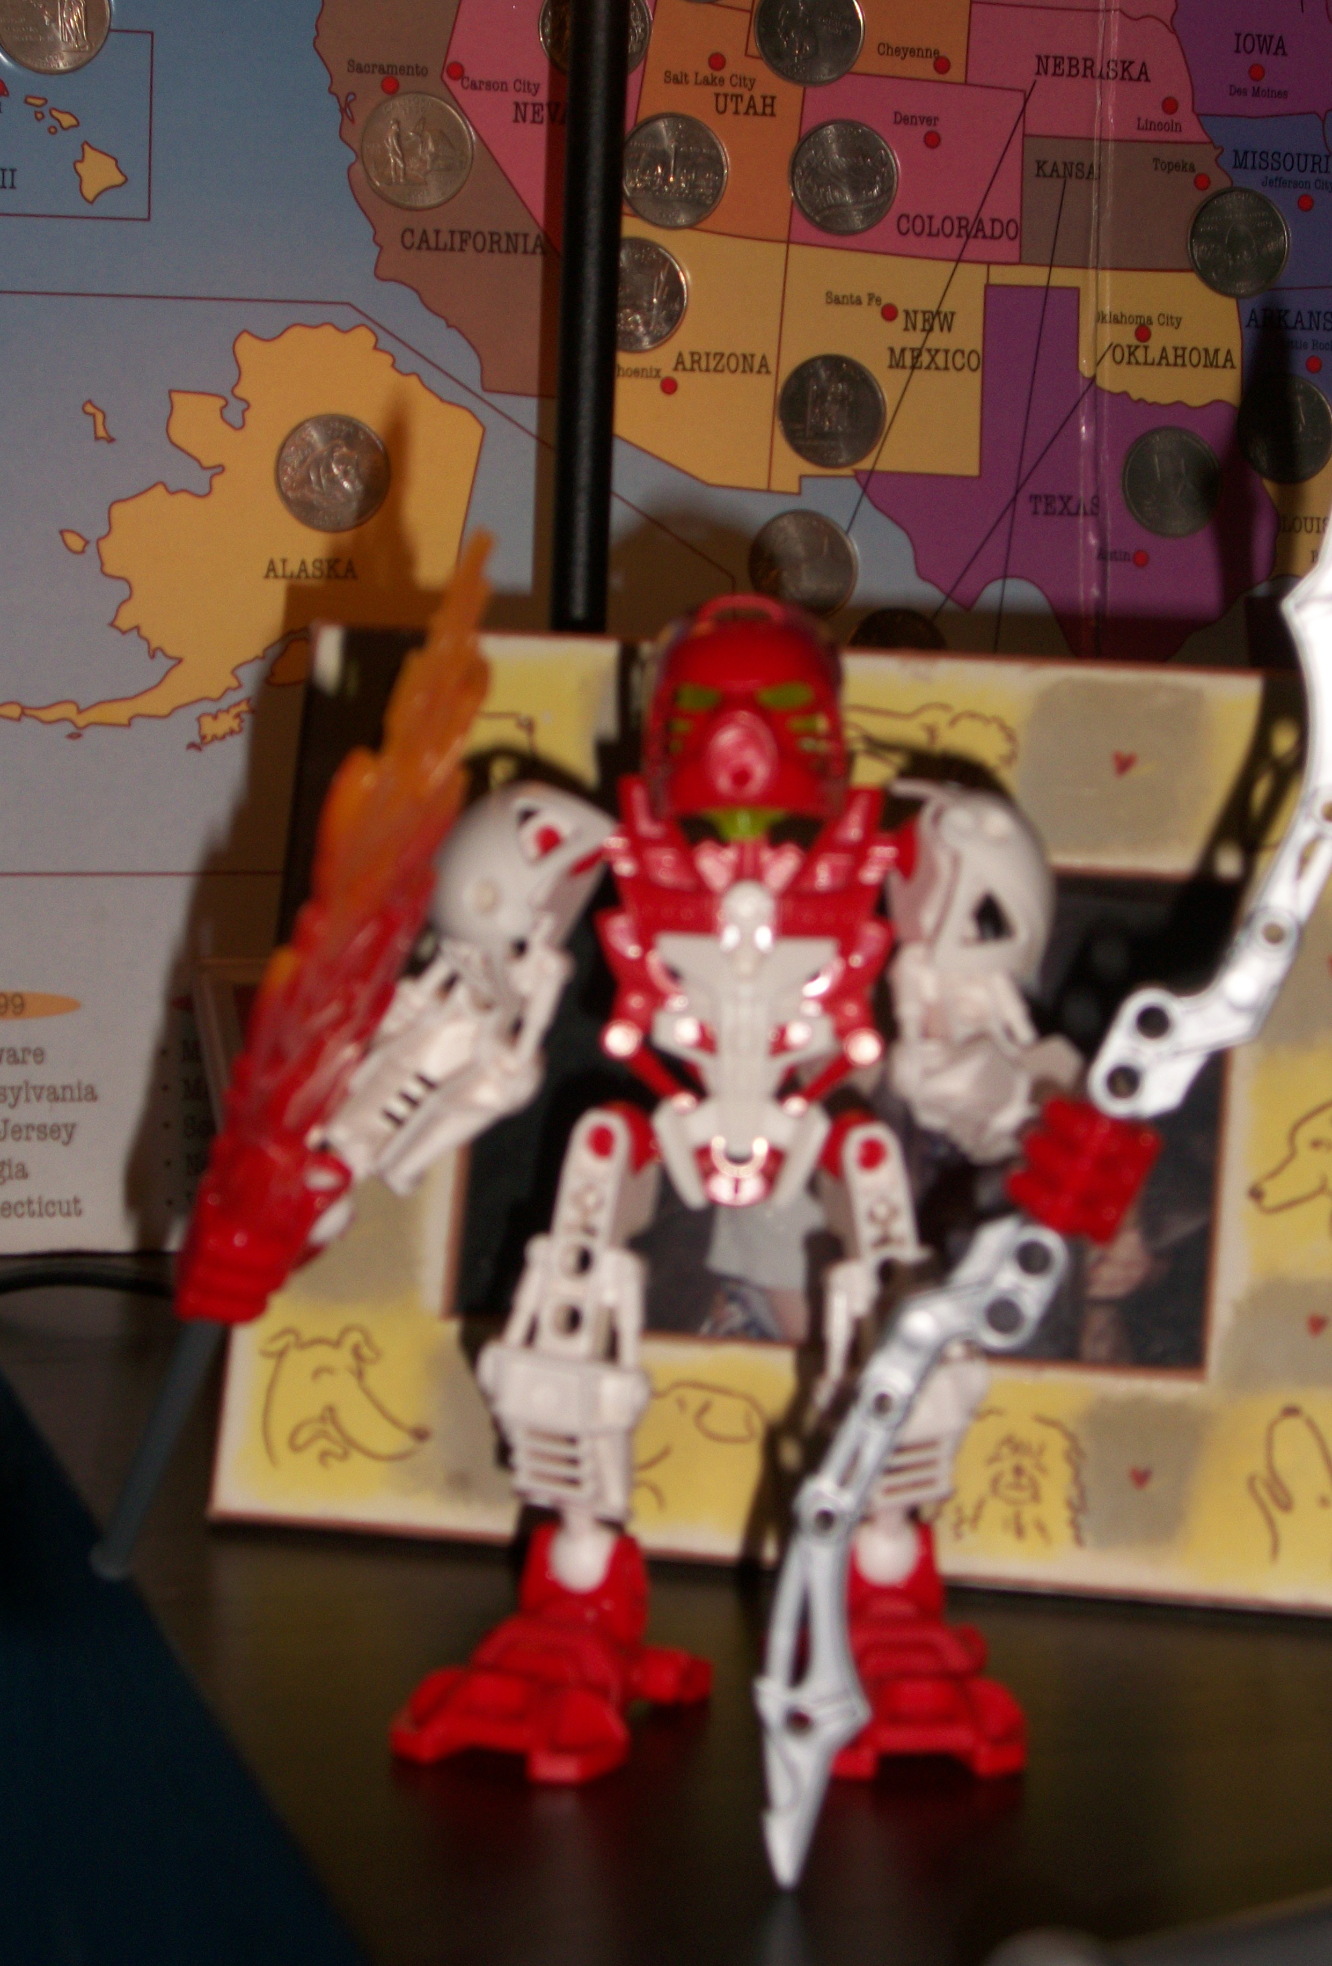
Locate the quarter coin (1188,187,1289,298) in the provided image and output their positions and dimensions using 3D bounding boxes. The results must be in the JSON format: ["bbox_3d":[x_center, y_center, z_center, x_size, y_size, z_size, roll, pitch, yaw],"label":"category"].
[{"bbox_3d":[0.125,-0.162,1.046,0.024,0.024,0.002,1,0,-22],"label":"quarter coin"}]

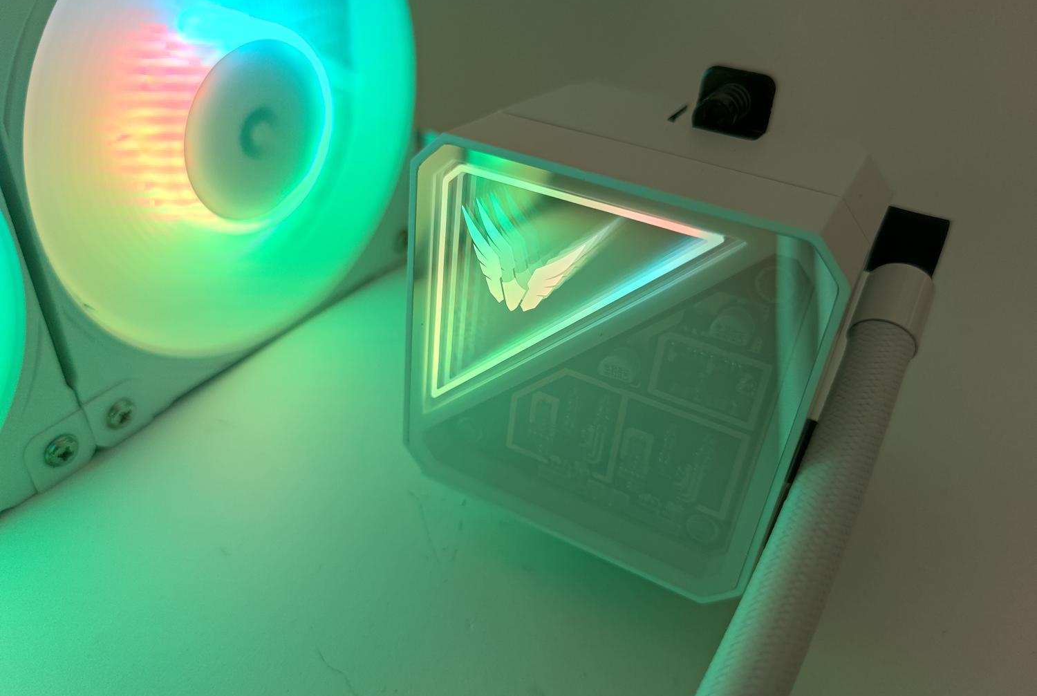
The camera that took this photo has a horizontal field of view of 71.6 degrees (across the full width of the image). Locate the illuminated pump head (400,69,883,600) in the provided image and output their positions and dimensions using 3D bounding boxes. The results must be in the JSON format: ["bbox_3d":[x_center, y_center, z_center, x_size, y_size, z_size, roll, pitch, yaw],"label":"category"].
[{"bbox_3d":[0.024,-0.005,0.150,0.075,0.076,0.055,21,35,22],"label":"illuminated pump head"}]

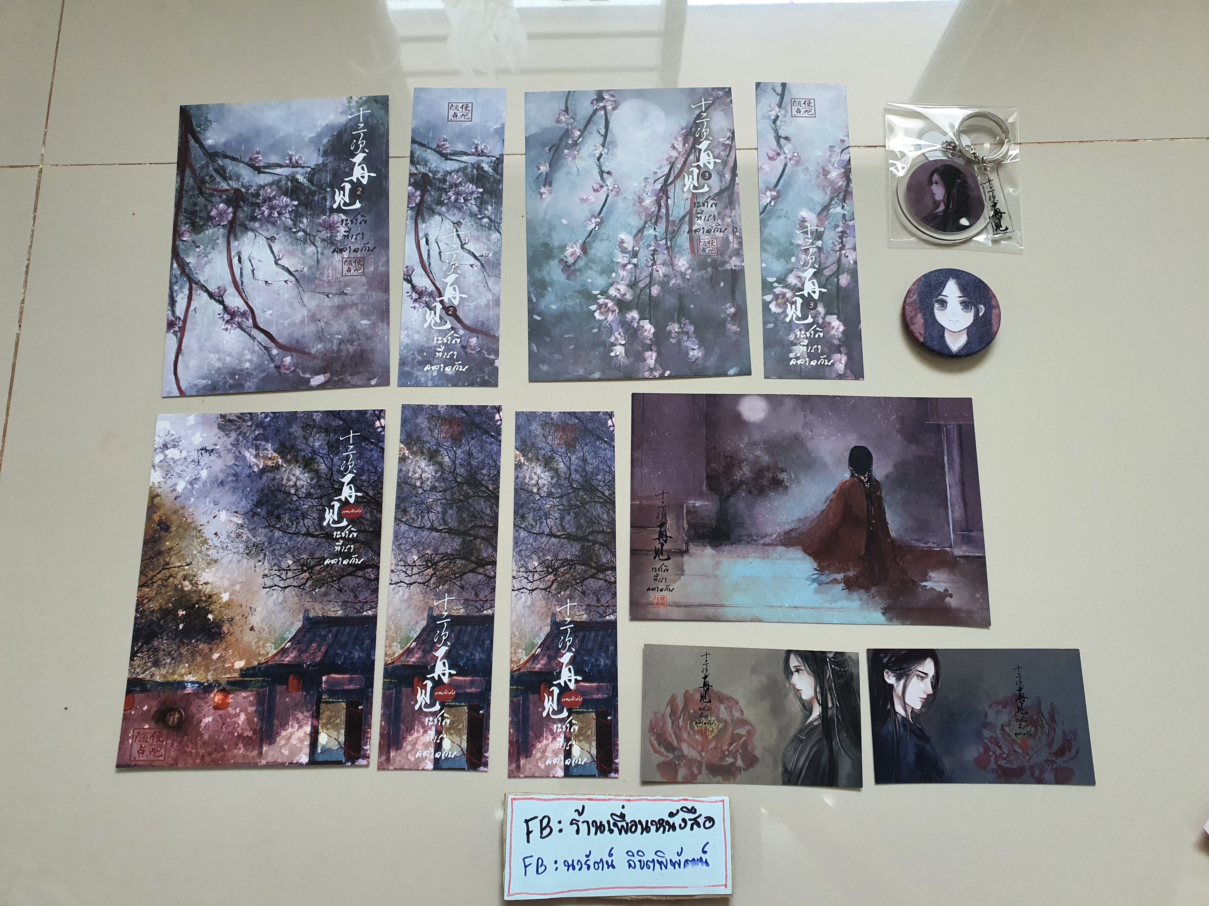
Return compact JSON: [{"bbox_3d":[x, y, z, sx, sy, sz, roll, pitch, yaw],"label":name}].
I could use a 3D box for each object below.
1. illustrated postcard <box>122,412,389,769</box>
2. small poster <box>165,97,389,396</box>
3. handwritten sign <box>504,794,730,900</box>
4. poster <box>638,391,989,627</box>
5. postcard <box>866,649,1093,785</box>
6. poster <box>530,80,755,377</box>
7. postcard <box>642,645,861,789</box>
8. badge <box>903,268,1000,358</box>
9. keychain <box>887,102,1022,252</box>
[{"bbox_3d":[-0.147,0.054,0.386,0.102,0.002,0.151,-1,75,0],"label":"illustrated postcard"},{"bbox_3d":[-0.152,-0.101,0.427,0.102,0.002,0.151,-3,75,-1],"label":"small poster"},{"bbox_3d":[0.005,0.155,0.359,0.089,0.004,0.038,0,75,0],"label":"handwritten sign"},{"bbox_3d":[0.088,0.023,0.396,0.153,0.002,0.101,1,75,0],"label":"poster"},{"bbox_3d":[0.154,0.108,0.374,0.089,0.002,0.054,0,75,0],"label":"postcard"},{"bbox_3d":[0.014,-0.107,0.429,0.102,0.002,0.151,-2,75,-1],"label":"poster"},{"bbox_3d":[0.061,0.108,0.373,0.089,0.002,0.054,2,75,0],"label":"postcard"},{"bbox_3d":[0.160,-0.064,0.417,0.045,0.005,0.045,0,75,0],"label":"badge"},{"bbox_3d":[0.167,-0.133,0.434,0.064,0.008,0.078,2,75,0],"label":"keychain"}]

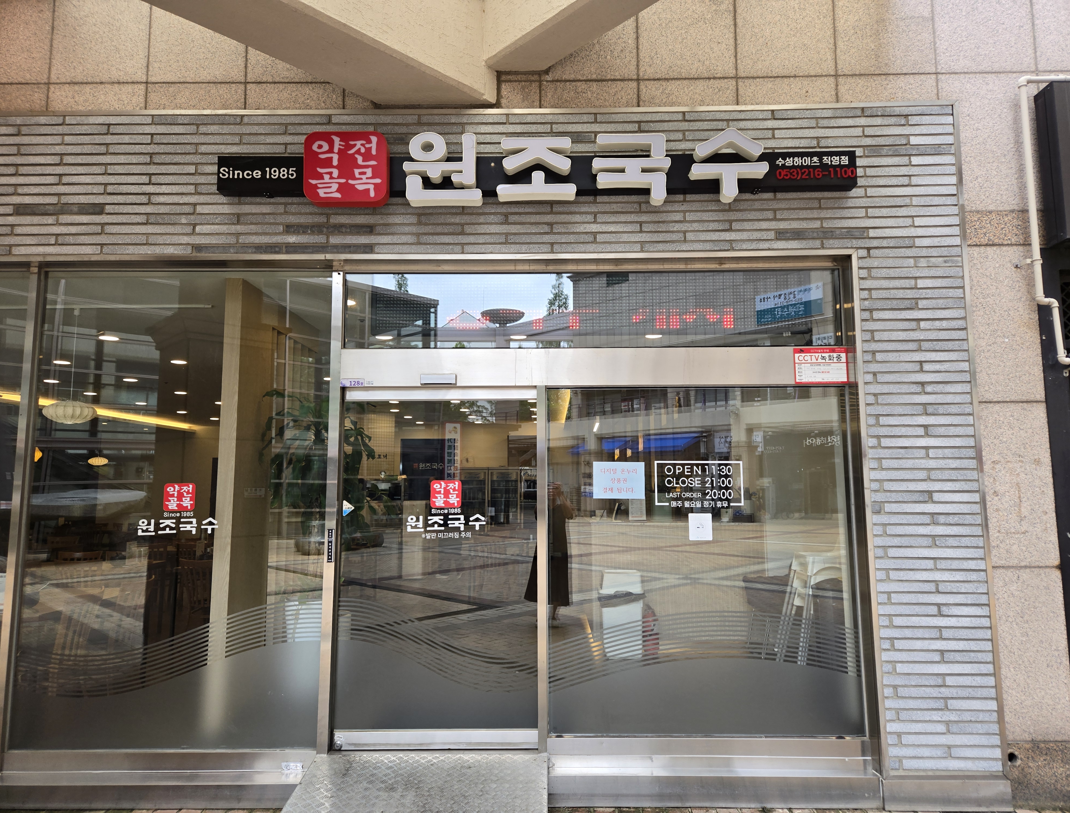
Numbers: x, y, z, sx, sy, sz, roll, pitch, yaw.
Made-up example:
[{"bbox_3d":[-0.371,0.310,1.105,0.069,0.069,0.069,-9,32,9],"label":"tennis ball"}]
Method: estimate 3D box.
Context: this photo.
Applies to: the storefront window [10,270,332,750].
[{"bbox_3d":[-2.029,0.540,4.071,1.691,2.683,0.080,0,-6,0],"label":"storefront window"}]

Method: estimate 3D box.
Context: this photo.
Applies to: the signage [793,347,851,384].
[{"bbox_3d":[1.628,-0.231,4.093,0.301,0.206,0.010,0,-6,0],"label":"signage"}]

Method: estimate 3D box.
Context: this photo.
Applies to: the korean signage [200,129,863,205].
[{"bbox_3d":[0.006,-1.317,4.038,3.581,0.398,0.173,0,-6,0],"label":"korean signage"}]

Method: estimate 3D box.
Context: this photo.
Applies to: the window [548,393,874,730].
[{"bbox_3d":[0.928,0.841,4.015,1.714,1.913,0.080,0,-6,0],"label":"window"}]

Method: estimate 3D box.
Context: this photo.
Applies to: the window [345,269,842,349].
[{"bbox_3d":[0.334,-0.565,4.175,2.870,0.450,0.080,0,-6,0],"label":"window"}]

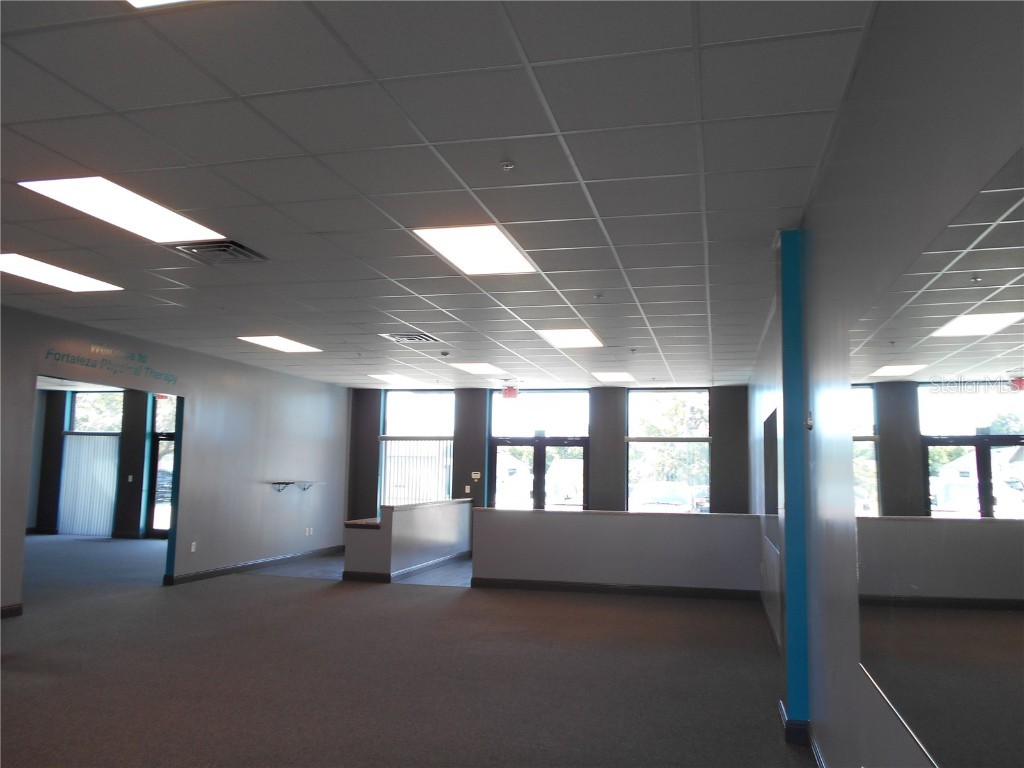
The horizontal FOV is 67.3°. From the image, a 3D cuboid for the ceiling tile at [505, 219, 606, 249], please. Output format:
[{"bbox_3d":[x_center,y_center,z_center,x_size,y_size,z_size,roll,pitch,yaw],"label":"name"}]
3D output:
[{"bbox_3d":[0.297,-0.961,4.947,0.600,0.020,0.595,0,-6,15],"label":"ceiling tile"}]

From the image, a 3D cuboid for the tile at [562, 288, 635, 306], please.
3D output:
[{"bbox_3d":[0.759,-0.758,6.681,0.605,0.020,0.605,0,-6,15],"label":"tile"}]

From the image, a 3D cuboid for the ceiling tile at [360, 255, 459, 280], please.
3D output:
[{"bbox_3d":[-0.741,-0.892,5.874,0.595,0.020,0.584,0,-6,15],"label":"ceiling tile"}]

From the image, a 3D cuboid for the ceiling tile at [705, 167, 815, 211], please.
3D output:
[{"bbox_3d":[1.301,-1.039,4.103,0.521,0.020,0.584,0,-6,15],"label":"ceiling tile"}]

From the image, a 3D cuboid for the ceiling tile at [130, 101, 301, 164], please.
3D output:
[{"bbox_3d":[-1.350,-1.158,3.538,0.600,0.020,0.595,0,-6,15],"label":"ceiling tile"}]

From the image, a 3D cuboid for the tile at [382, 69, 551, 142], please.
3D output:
[{"bbox_3d":[-0.161,-1.158,3.217,0.610,0.020,0.610,0,-6,15],"label":"tile"}]

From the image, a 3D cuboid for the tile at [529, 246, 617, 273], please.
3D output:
[{"bbox_3d":[0.449,-0.899,5.565,0.595,0.020,0.584,0,-6,15],"label":"tile"}]

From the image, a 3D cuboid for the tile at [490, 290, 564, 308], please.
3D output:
[{"bbox_3d":[0.170,-0.756,6.837,0.605,0.020,0.605,0,-6,15],"label":"tile"}]

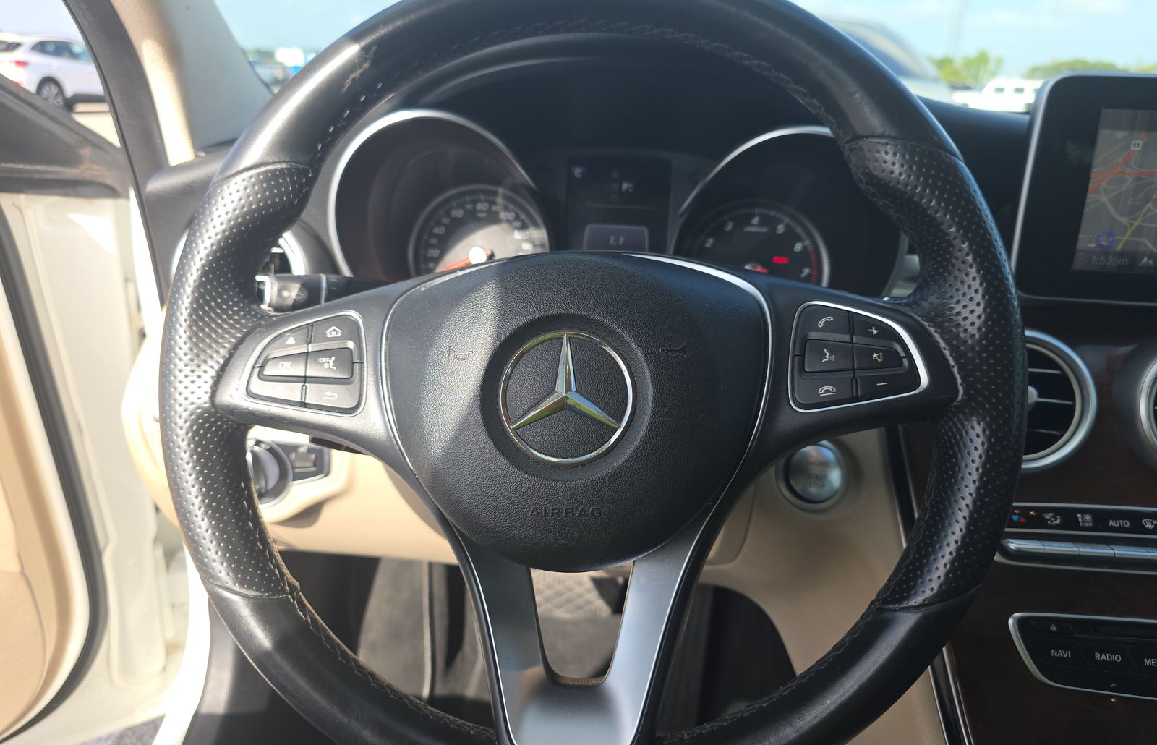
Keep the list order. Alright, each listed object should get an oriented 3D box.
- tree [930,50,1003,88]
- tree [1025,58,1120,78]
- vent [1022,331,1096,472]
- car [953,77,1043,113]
[{"bbox_3d":[47.863,-36.749,95.000,9.000,5.900,7.000,11,23,24],"label":"tree"},{"bbox_3d":[77.249,-45.644,120.000,15.000,6.500,8.000,11,23,24],"label":"tree"},{"bbox_3d":[0.264,0.016,0.463,0.085,0.085,0.030,3,7,3],"label":"vent"},{"bbox_3d":[19.979,-12.510,35.000,4.800,1.750,1.950,3,21,3],"label":"car"}]

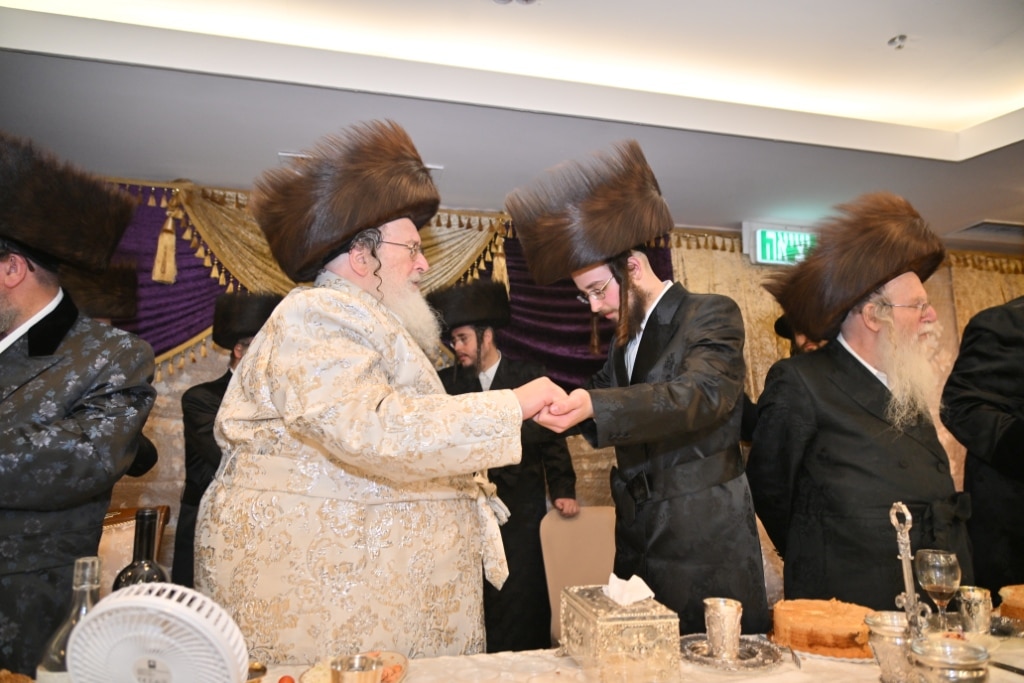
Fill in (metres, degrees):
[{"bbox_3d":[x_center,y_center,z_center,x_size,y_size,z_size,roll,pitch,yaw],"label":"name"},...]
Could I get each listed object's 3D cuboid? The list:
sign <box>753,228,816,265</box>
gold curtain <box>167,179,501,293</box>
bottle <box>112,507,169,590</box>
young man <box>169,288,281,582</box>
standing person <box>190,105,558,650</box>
[{"bbox_3d":[1.504,-0.500,3.744,0.397,0.193,0.060,2,-9,-14],"label":"sign"},{"bbox_3d":[-0.762,-0.396,3.210,1.517,0.588,0.130,2,-9,-14],"label":"gold curtain"},{"bbox_3d":[-0.489,0.373,0.892,0.077,0.305,0.077,0,-9,0],"label":"bottle"},{"bbox_3d":[-0.980,0.659,2.529,0.520,1.731,0.380,7,-11,-38],"label":"young man"},{"bbox_3d":[-0.285,0.412,1.515,0.800,1.910,0.620,2,-9,-10],"label":"standing person"}]

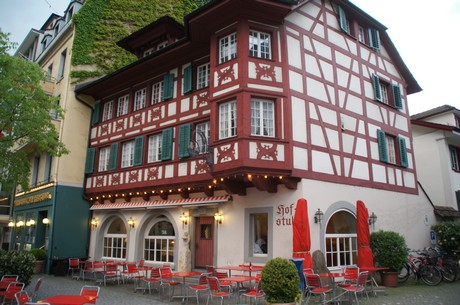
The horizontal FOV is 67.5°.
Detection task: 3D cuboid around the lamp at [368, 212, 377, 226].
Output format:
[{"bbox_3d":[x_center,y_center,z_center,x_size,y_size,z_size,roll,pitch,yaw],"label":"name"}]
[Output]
[{"bbox_3d":[5.689,2.649,13.618,0.240,0.490,0.290,10,-16,-36],"label":"lamp"}]

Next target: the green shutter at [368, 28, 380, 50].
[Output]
[{"bbox_3d":[6.826,-5.415,16.287,0.540,1.050,0.060,3,-13,-13],"label":"green shutter"}]

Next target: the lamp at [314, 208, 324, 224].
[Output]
[{"bbox_3d":[3.049,2.179,11.682,0.240,0.490,0.290,10,-16,-36],"label":"lamp"}]

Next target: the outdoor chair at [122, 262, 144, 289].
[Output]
[{"bbox_3d":[-3.483,4.508,12.494,0.540,0.840,0.480,-10,-17,39],"label":"outdoor chair"}]

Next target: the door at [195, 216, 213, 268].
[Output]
[{"bbox_3d":[-1.056,3.797,14.576,1.084,2.095,0.100,-10,-17,36],"label":"door"}]

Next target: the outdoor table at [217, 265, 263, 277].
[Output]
[{"bbox_3d":[0.343,4.372,11.755,1.450,0.740,0.800,-10,-17,36],"label":"outdoor table"}]

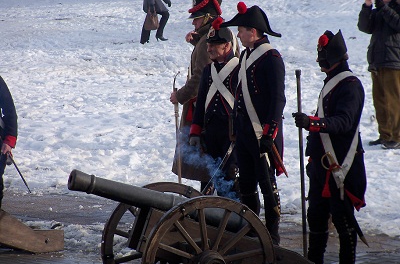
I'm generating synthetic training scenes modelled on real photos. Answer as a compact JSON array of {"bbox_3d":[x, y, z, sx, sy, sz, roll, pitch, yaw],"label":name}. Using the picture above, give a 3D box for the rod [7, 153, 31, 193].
[{"bbox_3d":[-1.400,0.317,18.500,0.025,0.400,0.025,-30,0,0],"label":"rod"}]

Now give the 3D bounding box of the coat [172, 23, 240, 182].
[{"bbox_3d":[0.059,-0.248,20.100,0.540,1.340,0.560,-1,5,-9],"label":"coat"}]

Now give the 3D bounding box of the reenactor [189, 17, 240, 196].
[{"bbox_3d":[0.175,-0.060,19.250,0.560,1.740,0.420,3,6,28],"label":"reenactor"}]

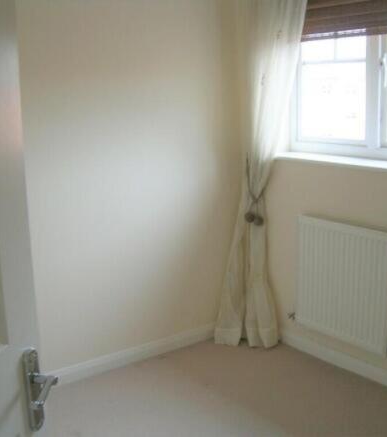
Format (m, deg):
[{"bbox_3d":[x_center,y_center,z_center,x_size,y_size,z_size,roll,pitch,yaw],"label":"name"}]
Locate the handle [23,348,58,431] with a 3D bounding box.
[{"bbox_3d":[-0.263,0.305,0.988,0.057,0.148,0.103,2,12,14],"label":"handle"}]

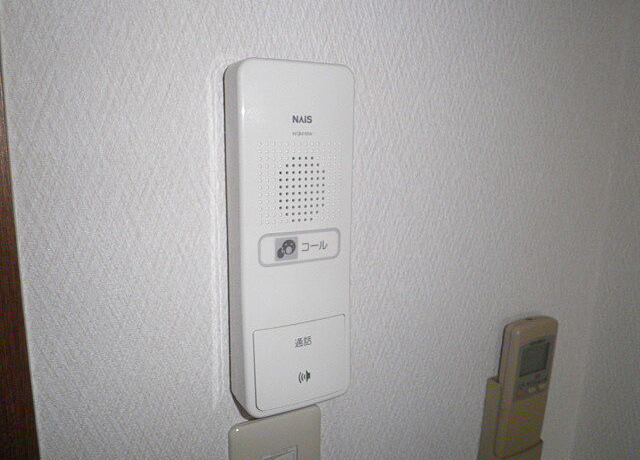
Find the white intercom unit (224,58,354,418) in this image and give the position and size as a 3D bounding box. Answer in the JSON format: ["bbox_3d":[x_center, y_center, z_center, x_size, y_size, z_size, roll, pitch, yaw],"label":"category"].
[{"bbox_3d":[-0.018,0.008,0.300,0.075,0.213,0.025,-5,12,-28],"label":"white intercom unit"}]

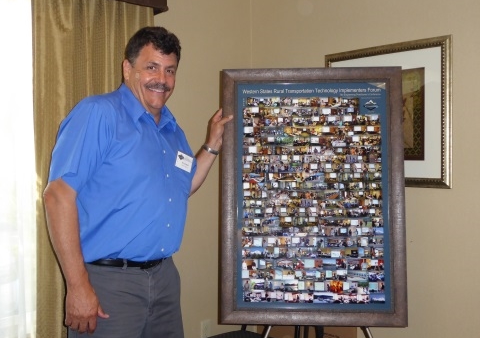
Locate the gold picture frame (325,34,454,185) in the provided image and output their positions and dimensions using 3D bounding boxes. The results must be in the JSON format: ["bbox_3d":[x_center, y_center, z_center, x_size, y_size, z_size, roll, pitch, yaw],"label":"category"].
[{"bbox_3d":[0.713,-0.258,2.529,0.675,0.690,0.035,1,1,43],"label":"gold picture frame"}]

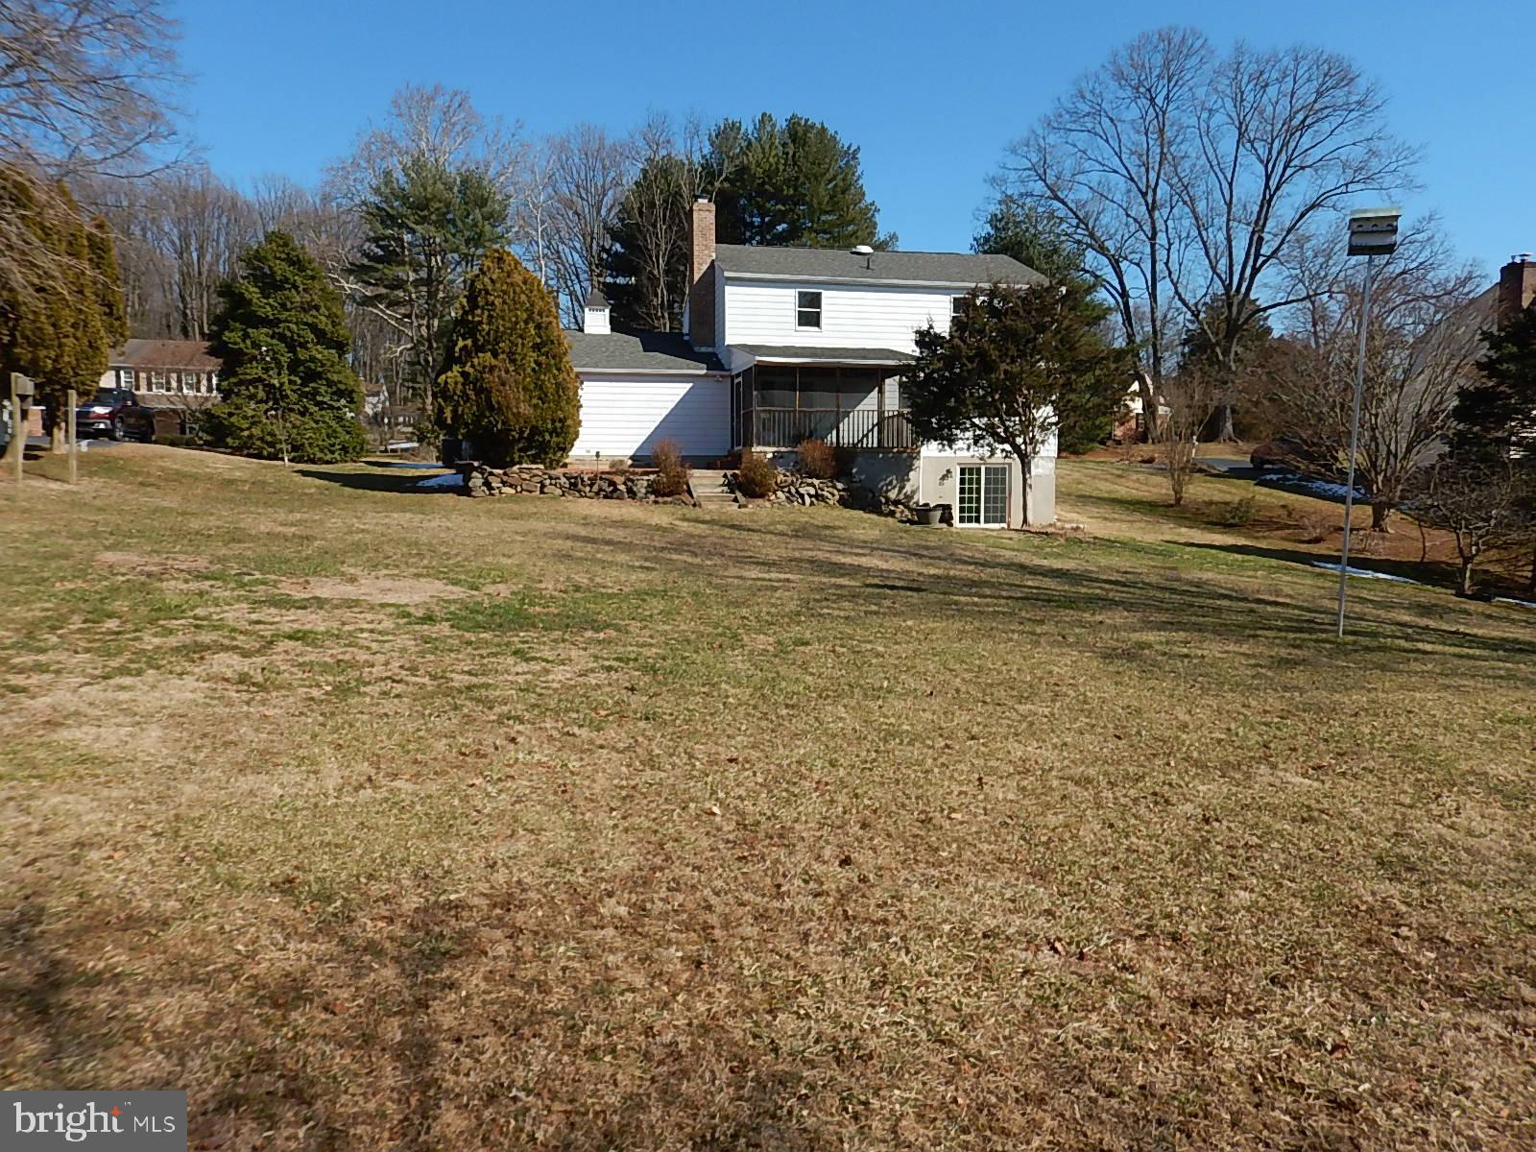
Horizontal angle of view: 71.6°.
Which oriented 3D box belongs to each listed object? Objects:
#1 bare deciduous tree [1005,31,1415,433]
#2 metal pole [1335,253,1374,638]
[{"bbox_3d":[24.168,-18.426,58.465,21.435,22.266,18.000,2,6,22],"label":"bare deciduous tree"},{"bbox_3d":[6.578,-1.419,11.920,0.060,4.269,0.060,5,6,28],"label":"metal pole"}]

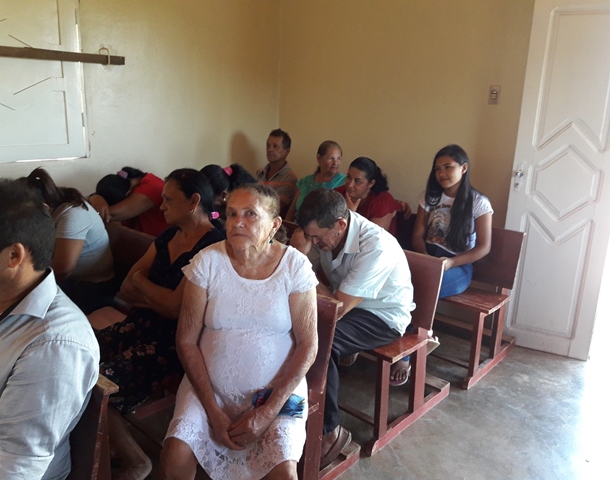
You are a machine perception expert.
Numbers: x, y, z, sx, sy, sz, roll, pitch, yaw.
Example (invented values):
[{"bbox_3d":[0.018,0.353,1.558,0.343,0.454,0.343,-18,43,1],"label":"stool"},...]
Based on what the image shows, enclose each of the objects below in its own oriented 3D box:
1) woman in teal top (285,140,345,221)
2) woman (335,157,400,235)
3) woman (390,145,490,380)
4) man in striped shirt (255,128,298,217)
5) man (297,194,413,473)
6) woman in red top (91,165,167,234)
[{"bbox_3d":[-0.075,-0.085,3.585,0.480,1.190,0.730,9,16,26],"label":"woman in teal top"},{"bbox_3d":[0.267,0.042,3.302,0.500,1.110,0.730,14,19,40],"label":"woman"},{"bbox_3d":[0.688,0.098,2.918,0.480,1.220,0.750,13,18,37],"label":"woman"},{"bbox_3d":[-0.402,-0.192,3.845,0.500,1.245,0.750,14,19,40],"label":"man in striped shirt"},{"bbox_3d":[0.127,0.316,2.260,0.500,1.090,0.750,14,19,40],"label":"man"},{"bbox_3d":[-0.783,0.125,2.957,0.520,1.050,0.820,14,19,40],"label":"woman in red top"}]

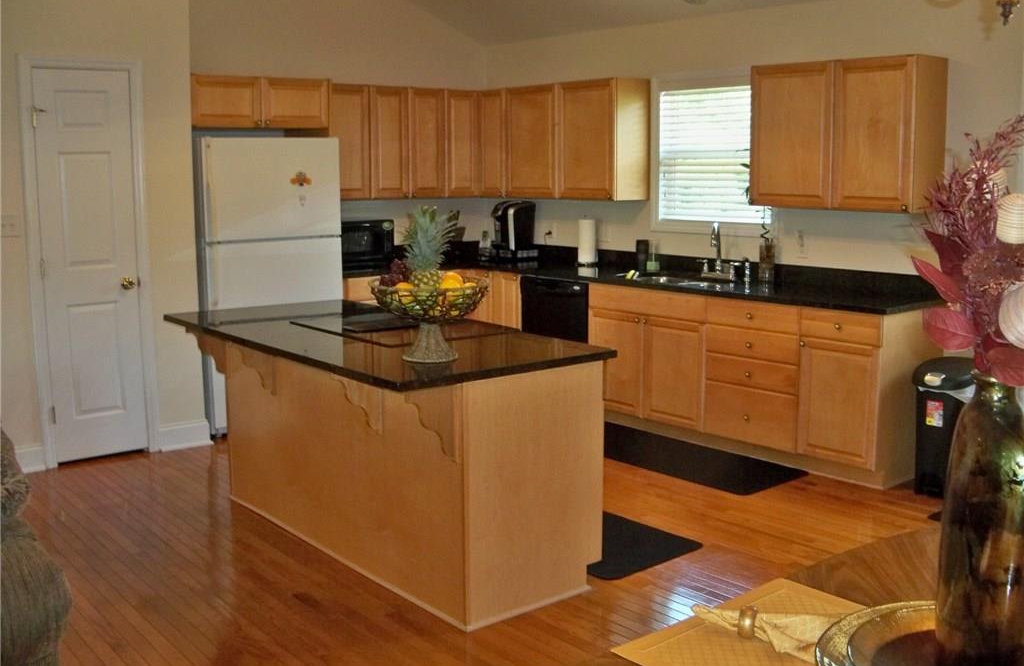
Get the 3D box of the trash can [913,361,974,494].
[{"bbox_3d":[2.176,0.459,5.057,0.380,0.650,0.290,-8,12,-40],"label":"trash can"}]

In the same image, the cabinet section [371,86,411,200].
[{"bbox_3d":[-0.927,-1.308,7.139,0.322,0.750,0.320,-8,12,-41],"label":"cabinet section"}]

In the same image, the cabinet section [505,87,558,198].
[{"bbox_3d":[0.247,-1.318,7.213,0.320,0.750,0.527,-8,12,-41],"label":"cabinet section"}]

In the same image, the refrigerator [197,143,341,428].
[{"bbox_3d":[-1.600,-0.318,6.341,0.832,1.712,0.776,-7,12,-39],"label":"refrigerator"}]

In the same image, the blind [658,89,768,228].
[{"bbox_3d":[1.224,-1.071,6.281,0.053,0.794,0.880,-7,12,-39],"label":"blind"}]

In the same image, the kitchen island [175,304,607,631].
[{"bbox_3d":[-0.588,0.431,4.251,0.931,0.887,1.910,-7,12,-39],"label":"kitchen island"}]

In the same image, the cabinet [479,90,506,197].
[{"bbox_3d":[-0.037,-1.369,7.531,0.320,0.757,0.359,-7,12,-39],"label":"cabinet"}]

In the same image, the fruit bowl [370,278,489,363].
[{"bbox_3d":[-0.297,-0.050,3.768,0.426,0.273,0.426,0,9,0],"label":"fruit bowl"}]

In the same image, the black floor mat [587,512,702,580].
[{"bbox_3d":[0.186,0.858,4.623,0.595,0.013,1.198,-8,12,-40],"label":"black floor mat"}]

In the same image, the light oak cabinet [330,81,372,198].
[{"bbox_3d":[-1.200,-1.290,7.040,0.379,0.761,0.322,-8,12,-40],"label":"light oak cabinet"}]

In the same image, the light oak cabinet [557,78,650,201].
[{"bbox_3d":[0.588,-1.251,6.786,0.315,0.757,0.556,-7,12,-39],"label":"light oak cabinet"}]

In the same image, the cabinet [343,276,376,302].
[{"bbox_3d":[-1.016,0.000,7.209,0.750,0.876,0.620,-8,12,-40],"label":"cabinet"}]

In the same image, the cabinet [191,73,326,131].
[{"bbox_3d":[-1.668,-1.465,6.615,0.949,0.318,0.325,-7,12,-39],"label":"cabinet"}]

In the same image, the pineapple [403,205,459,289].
[{"bbox_3d":[-0.298,-0.281,3.731,0.190,0.352,0.190,0,9,0],"label":"pineapple"}]

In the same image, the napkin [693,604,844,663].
[{"bbox_3d":[0.446,0.493,1.768,0.301,0.047,0.213,6,11,32],"label":"napkin"}]

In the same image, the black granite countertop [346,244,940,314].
[{"bbox_3d":[0.329,-0.346,6.140,1.707,0.127,3.861,-7,12,-39],"label":"black granite countertop"}]

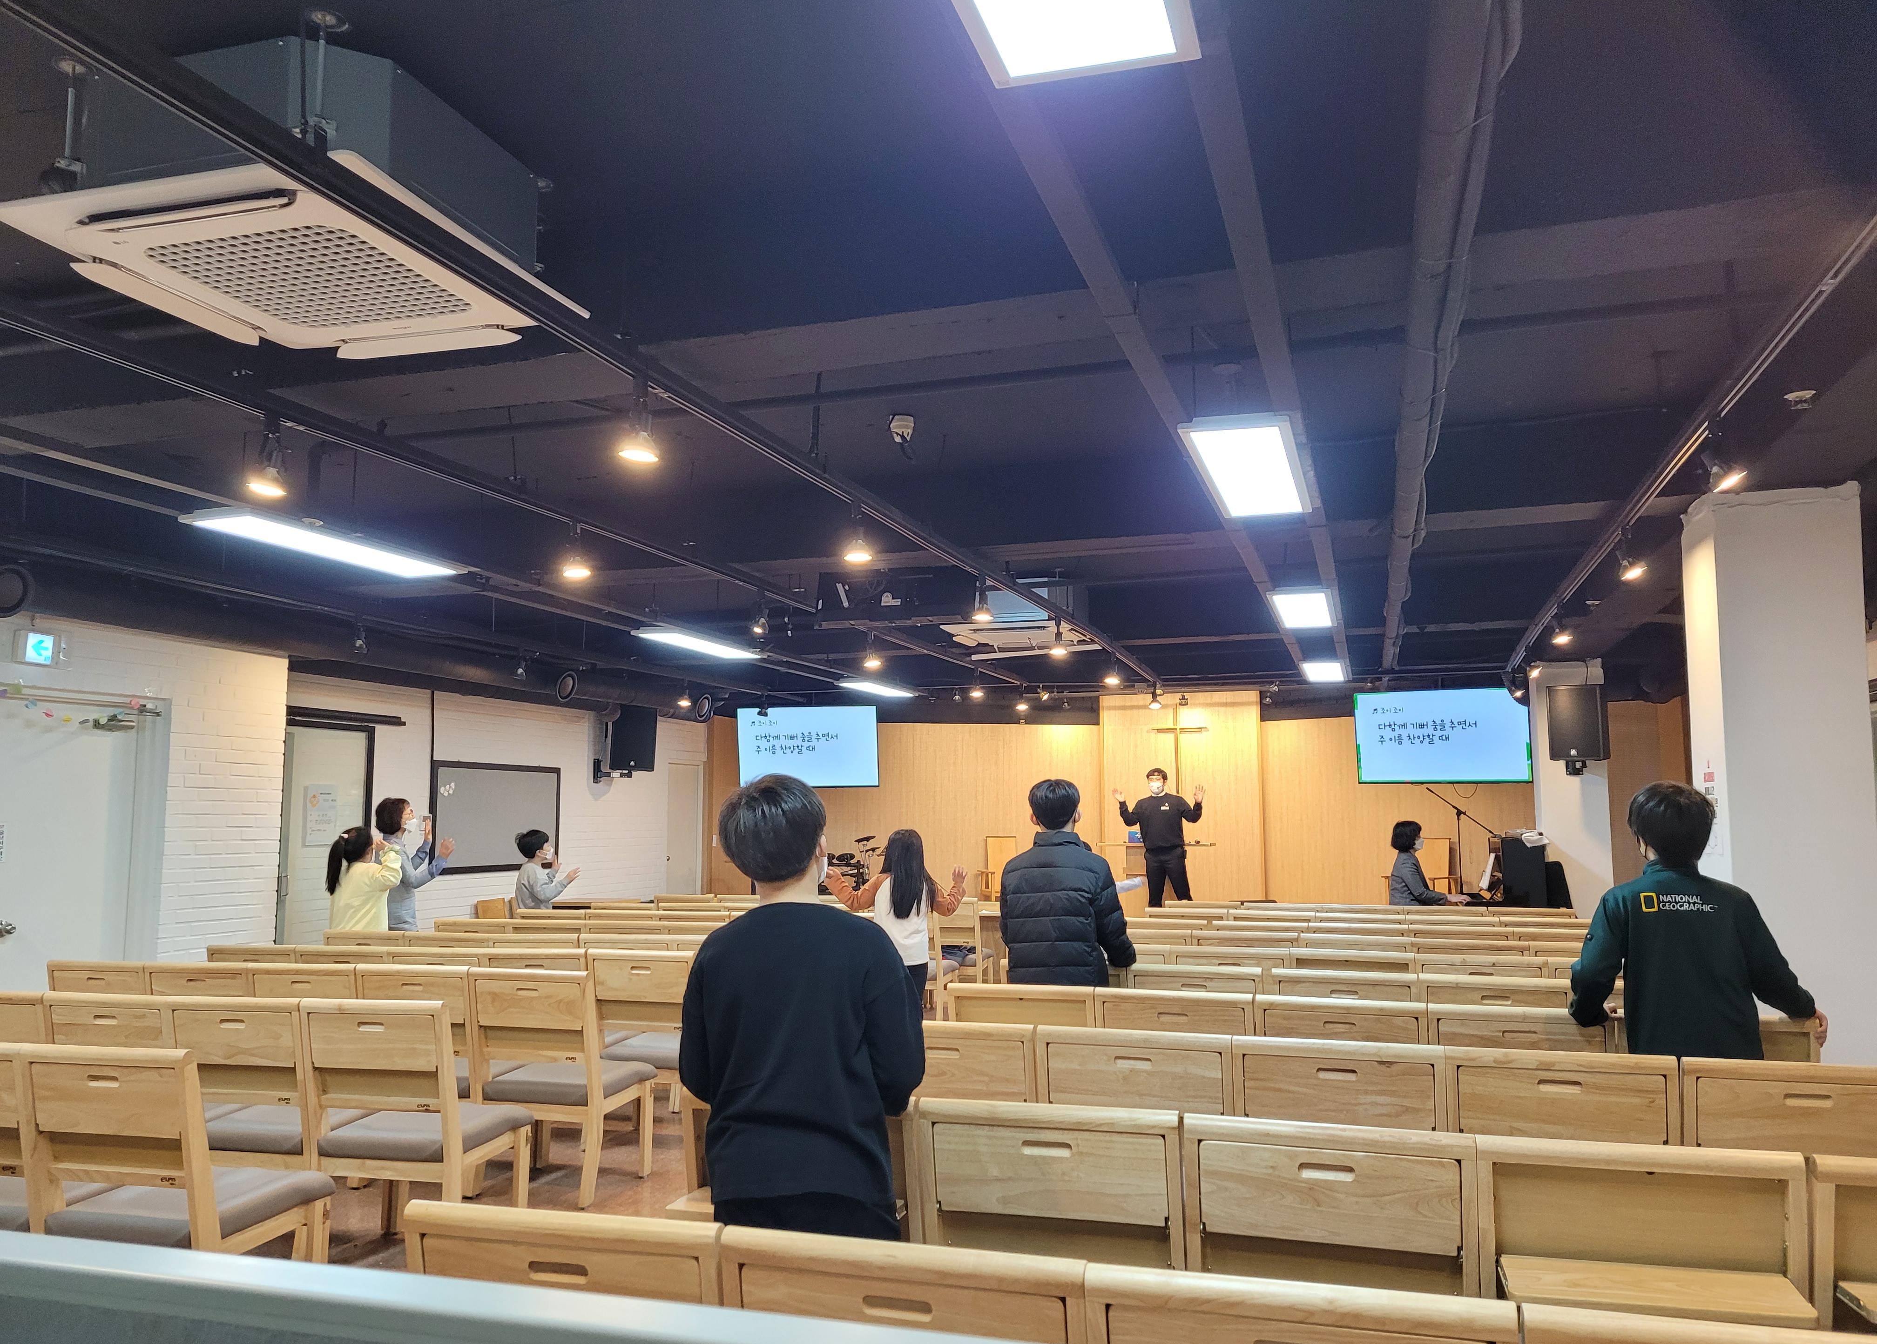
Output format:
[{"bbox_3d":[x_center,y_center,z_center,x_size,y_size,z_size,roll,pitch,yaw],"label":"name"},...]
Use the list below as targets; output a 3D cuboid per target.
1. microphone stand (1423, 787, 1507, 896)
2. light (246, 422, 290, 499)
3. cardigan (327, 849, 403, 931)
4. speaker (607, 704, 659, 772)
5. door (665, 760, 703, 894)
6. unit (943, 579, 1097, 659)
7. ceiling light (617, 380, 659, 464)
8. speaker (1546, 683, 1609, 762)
[{"bbox_3d":[4.635,1.798,12.477,0.750,1.550,0.600,-2,-6,17],"label":"microphone stand"},{"bbox_3d":[-1.921,-0.613,4.032,0.110,0.210,0.110,-5,-8,43],"label":"light"},{"bbox_3d":[-3.140,1.221,7.700,0.350,0.560,0.280,-4,-7,37],"label":"cardigan"},{"bbox_3d":[-3.040,0.658,14.050,0.460,0.670,0.400,2,-6,-17],"label":"speaker"},{"bbox_3d":[-2.900,2.045,16.001,0.090,2.070,0.880,-2,-6,17],"label":"door"},{"bbox_3d":[0.613,-0.396,10.216,0.970,0.420,0.980,-2,-6,17],"label":"unit"},{"bbox_3d":[-0.787,-0.652,3.691,0.103,0.205,0.103,0,-6,0],"label":"ceiling light"},{"bbox_3d":[5.827,0.474,12.850,0.460,0.670,0.400,-5,-7,39],"label":"speaker"}]

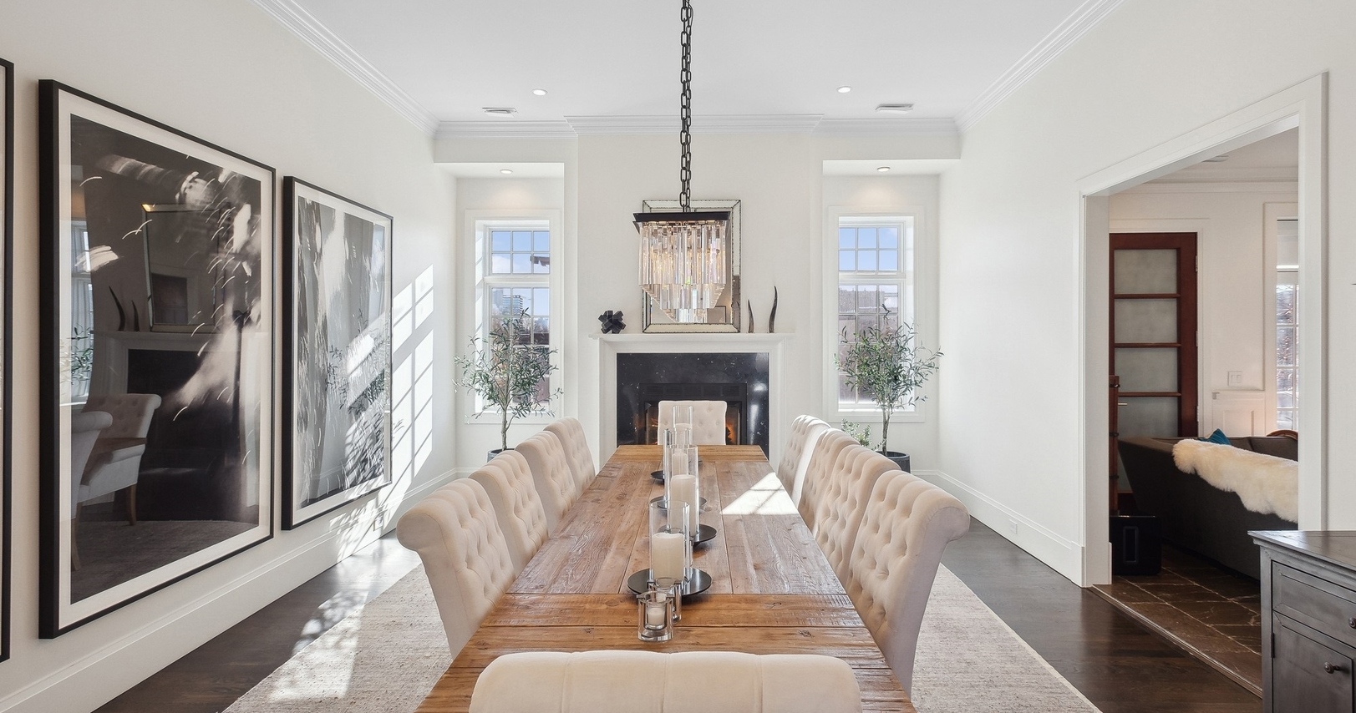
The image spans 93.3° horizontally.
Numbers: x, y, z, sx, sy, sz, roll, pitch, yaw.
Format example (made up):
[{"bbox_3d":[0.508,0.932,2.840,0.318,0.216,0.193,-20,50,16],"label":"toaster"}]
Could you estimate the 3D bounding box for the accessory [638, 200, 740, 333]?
[{"bbox_3d":[0.130,-0.842,5.950,0.900,1.230,0.060,0,-3,2],"label":"accessory"}]

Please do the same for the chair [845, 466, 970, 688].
[{"bbox_3d":[0.525,0.950,2.160,0.680,1.020,0.570,0,1,2],"label":"chair"}]

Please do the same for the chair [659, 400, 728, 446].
[{"bbox_3d":[0.112,0.894,4.962,0.560,1.065,0.720,0,1,2],"label":"chair"}]

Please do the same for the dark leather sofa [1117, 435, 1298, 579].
[{"bbox_3d":[3.670,1.030,3.600,1.000,0.800,2.200,0,1,2],"label":"dark leather sofa"}]

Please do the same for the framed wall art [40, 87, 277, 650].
[{"bbox_3d":[-2.350,-0.003,3.030,0.055,2.100,1.250,0,1,2],"label":"framed wall art"}]

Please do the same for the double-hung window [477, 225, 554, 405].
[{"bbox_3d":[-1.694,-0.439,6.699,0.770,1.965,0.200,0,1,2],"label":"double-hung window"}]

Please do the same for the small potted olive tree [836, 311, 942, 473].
[{"bbox_3d":[1.927,0.470,5.850,0.900,1.800,0.870,0,1,2],"label":"small potted olive tree"}]

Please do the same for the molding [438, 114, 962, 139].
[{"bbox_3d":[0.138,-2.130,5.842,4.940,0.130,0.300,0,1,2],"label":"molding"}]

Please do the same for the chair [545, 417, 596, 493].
[{"bbox_3d":[-0.385,0.925,3.748,0.705,1.065,0.560,0,1,2],"label":"chair"}]

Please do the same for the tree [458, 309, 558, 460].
[{"bbox_3d":[-1.643,0.460,6.156,0.960,1.875,0.820,0,1,2],"label":"tree"}]

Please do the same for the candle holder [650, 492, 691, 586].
[{"bbox_3d":[-0.024,0.557,1.950,0.124,0.245,0.124,0,1,0],"label":"candle holder"}]

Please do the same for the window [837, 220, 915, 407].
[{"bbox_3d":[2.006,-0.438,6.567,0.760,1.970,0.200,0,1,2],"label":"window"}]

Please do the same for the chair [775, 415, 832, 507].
[{"bbox_3d":[0.539,0.923,3.826,0.705,1.065,0.560,0,1,2],"label":"chair"}]

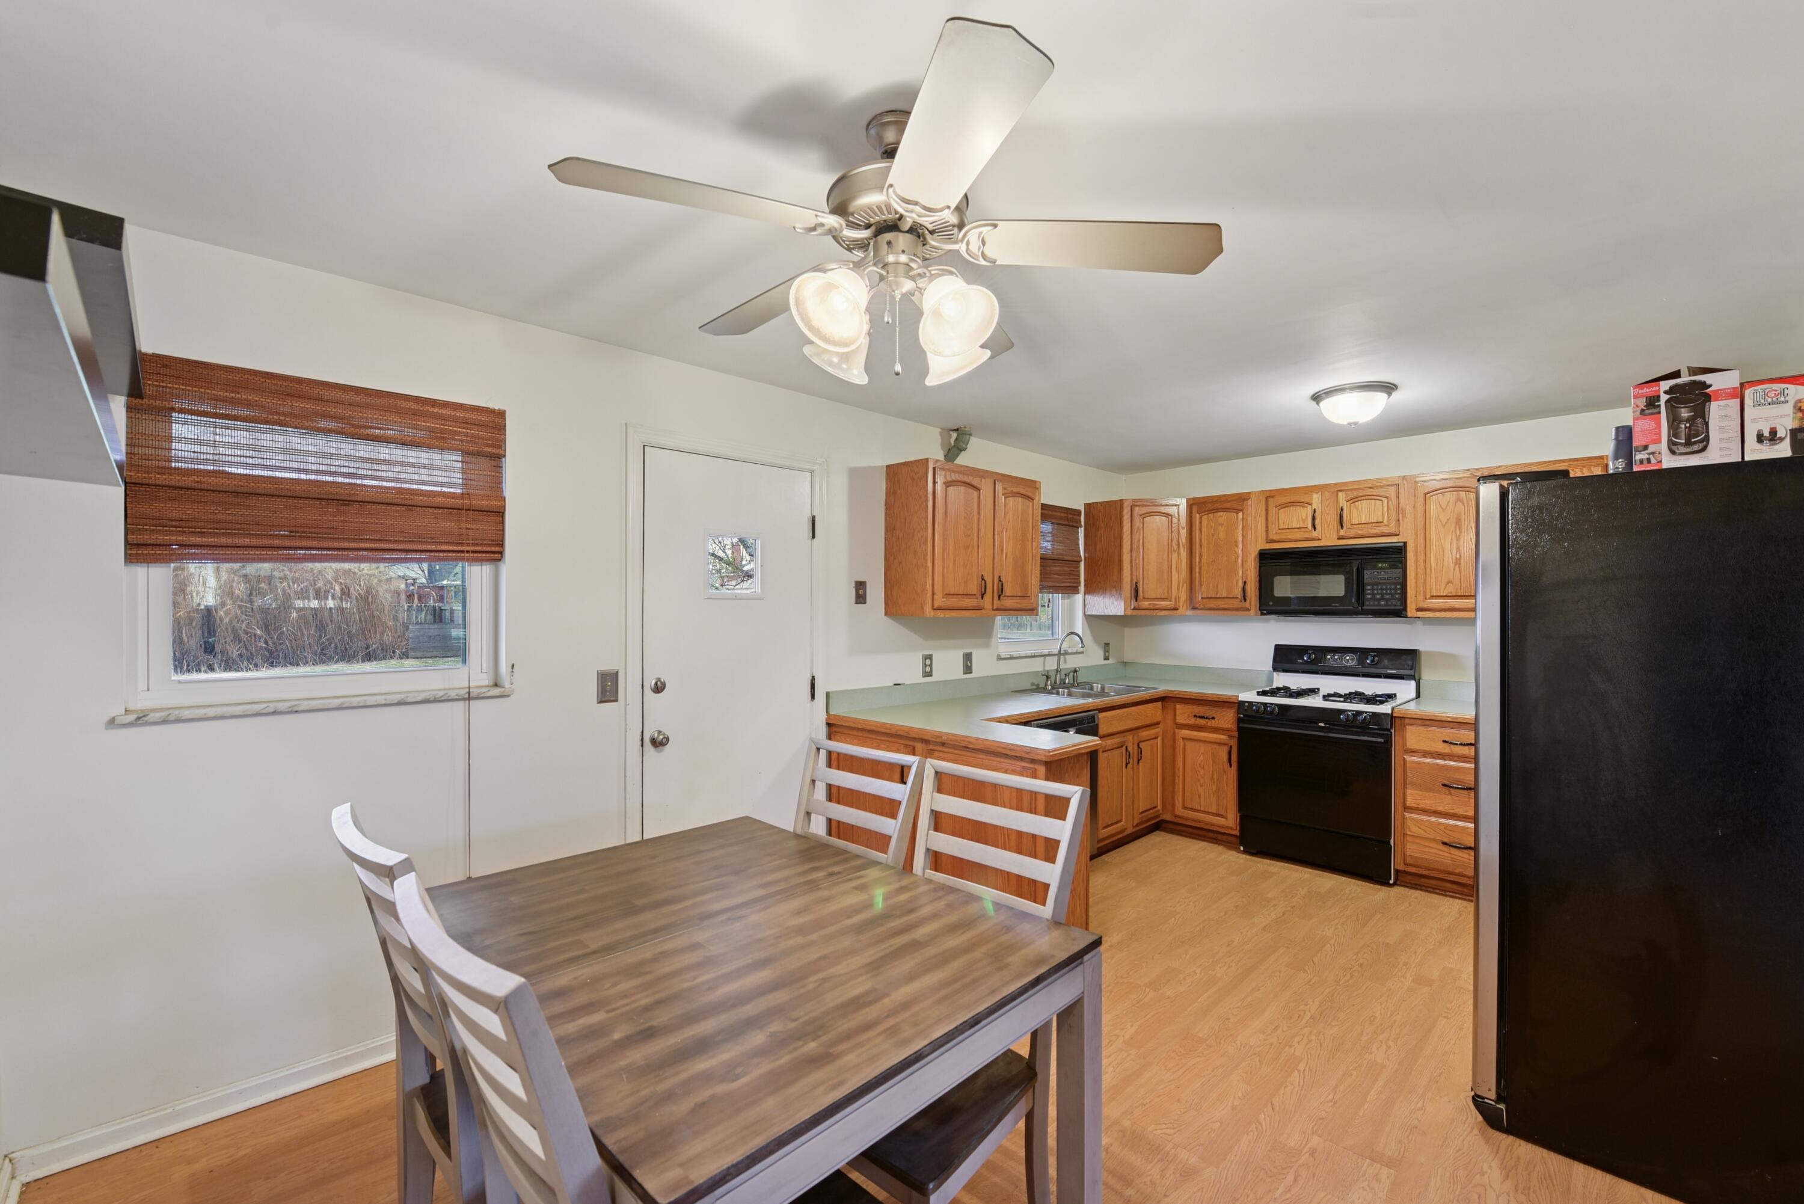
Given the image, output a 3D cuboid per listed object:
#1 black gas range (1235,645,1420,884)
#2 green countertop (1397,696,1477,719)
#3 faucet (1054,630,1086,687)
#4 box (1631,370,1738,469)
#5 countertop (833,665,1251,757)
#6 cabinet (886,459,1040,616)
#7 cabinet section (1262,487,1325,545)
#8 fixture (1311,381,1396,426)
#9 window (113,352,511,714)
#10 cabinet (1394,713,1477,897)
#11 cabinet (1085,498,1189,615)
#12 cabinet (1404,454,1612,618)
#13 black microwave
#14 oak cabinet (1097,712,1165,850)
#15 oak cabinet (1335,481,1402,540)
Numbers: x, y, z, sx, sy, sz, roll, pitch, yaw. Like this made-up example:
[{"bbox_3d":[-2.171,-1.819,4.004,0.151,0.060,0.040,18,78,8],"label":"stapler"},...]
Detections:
[{"bbox_3d":[2.463,0.871,4.063,0.650,1.193,0.754,1,-1,-44],"label":"black gas range"},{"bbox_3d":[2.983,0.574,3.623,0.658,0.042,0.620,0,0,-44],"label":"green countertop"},{"bbox_3d":[1.081,0.371,4.562,0.070,0.357,0.220,1,-1,-44],"label":"faucet"},{"bbox_3d":[2.138,-0.458,1.920,0.180,0.282,0.192,0,0,-44],"label":"box"},{"bbox_3d":[1.123,0.517,3.952,2.892,0.140,1.277,0,0,-44],"label":"countertop"},{"bbox_3d":[0.367,-0.308,3.855,0.933,0.775,0.320,1,-1,-44],"label":"cabinet"},{"bbox_3d":[2.453,-0.504,4.310,0.330,0.346,0.355,1,0,-43],"label":"cabinet section"},{"bbox_3d":[2.061,-0.889,3.203,0.332,0.165,0.332,0,0,-44],"label":"fixture"},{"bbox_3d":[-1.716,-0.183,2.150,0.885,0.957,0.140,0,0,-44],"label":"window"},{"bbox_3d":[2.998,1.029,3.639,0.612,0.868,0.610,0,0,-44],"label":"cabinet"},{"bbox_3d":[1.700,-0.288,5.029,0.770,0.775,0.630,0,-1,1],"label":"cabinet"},{"bbox_3d":[3.167,-0.302,3.681,0.320,0.779,0.797,0,0,-44],"label":"cabinet"},{"bbox_3d":[2.586,-0.118,4.184,0.365,0.409,0.758,1,-1,-44],"label":"black microwave"},{"bbox_3d":[1.164,1.005,4.394,0.790,0.825,0.610,1,-1,-44],"label":"oak cabinet"},{"bbox_3d":[2.735,-0.514,4.066,0.322,0.345,0.370,1,-1,-44],"label":"oak cabinet"}]

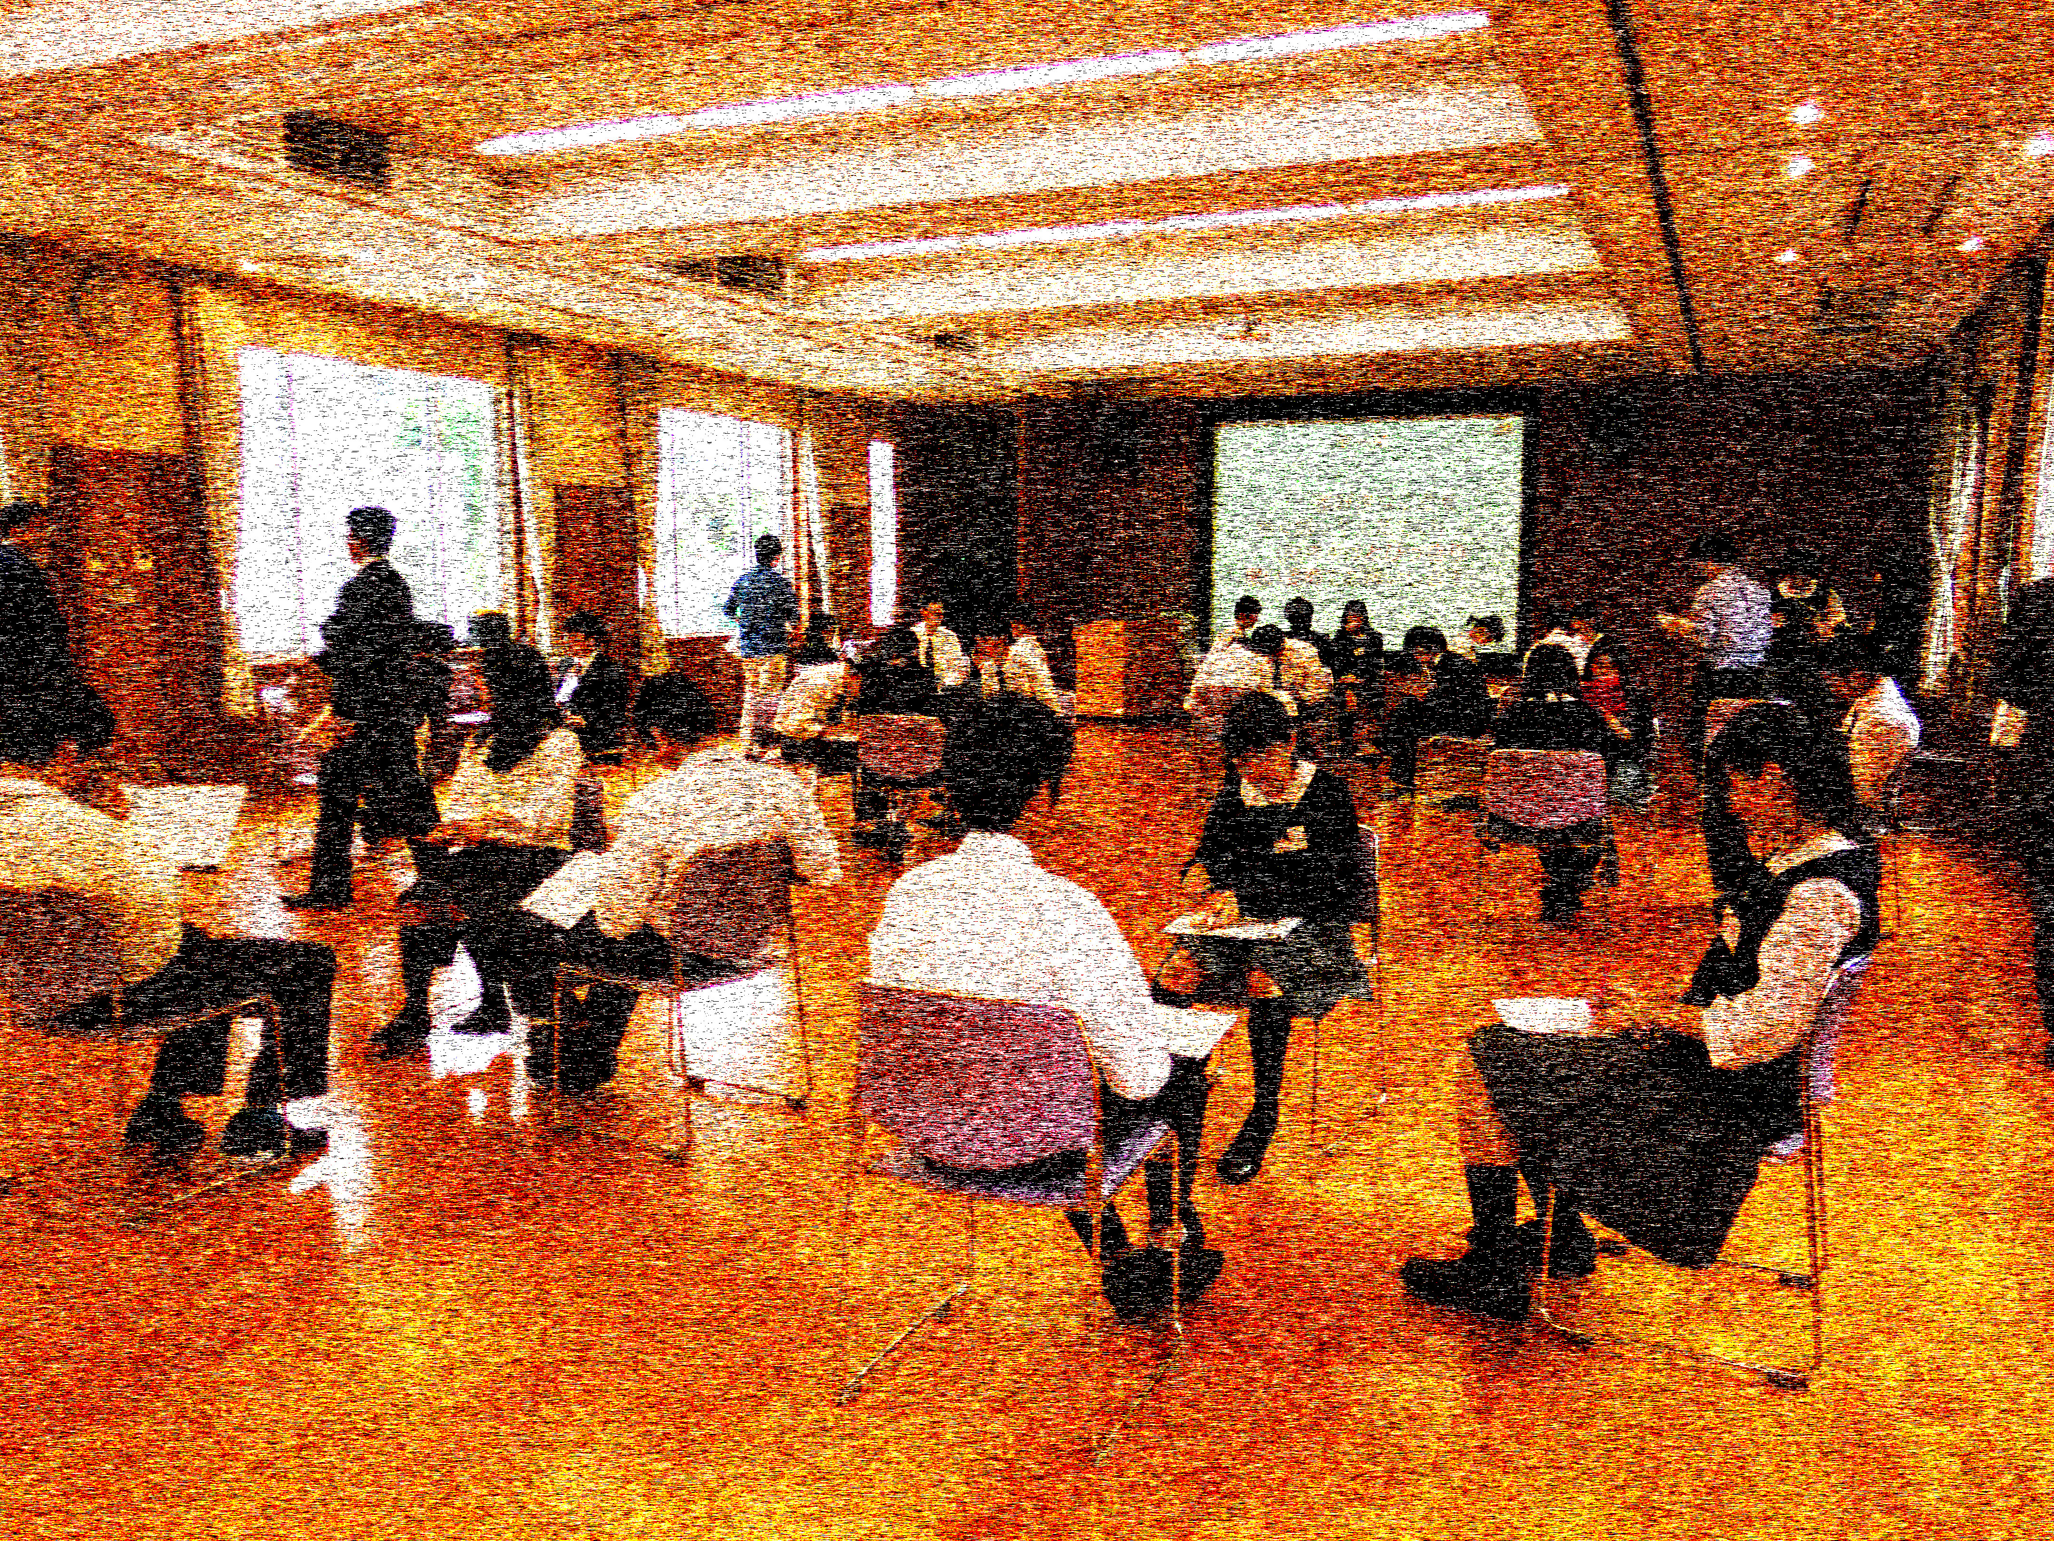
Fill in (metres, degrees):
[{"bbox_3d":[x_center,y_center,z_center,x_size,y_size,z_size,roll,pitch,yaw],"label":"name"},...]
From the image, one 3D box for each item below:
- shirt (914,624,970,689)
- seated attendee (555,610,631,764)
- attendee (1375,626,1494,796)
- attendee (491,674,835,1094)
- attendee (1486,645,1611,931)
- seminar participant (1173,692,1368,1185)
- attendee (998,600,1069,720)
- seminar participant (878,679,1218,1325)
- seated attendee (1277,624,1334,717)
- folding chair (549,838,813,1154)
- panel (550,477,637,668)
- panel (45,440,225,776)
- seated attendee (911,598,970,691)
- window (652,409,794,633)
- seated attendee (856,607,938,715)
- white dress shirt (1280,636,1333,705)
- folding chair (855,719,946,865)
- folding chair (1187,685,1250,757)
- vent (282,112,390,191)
[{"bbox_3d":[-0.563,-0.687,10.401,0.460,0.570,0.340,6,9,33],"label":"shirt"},{"bbox_3d":[-2.503,-0.291,8.800,0.480,1.250,0.760,7,9,40],"label":"seated attendee"},{"bbox_3d":[2.716,-0.373,10.300,0.760,1.200,0.460,4,8,25],"label":"attendee"},{"bbox_3d":[-1.013,0.342,4.183,0.800,1.200,0.570,4,8,25],"label":"attendee"},{"bbox_3d":[2.200,0.048,6.631,0.460,1.200,0.700,1,8,6],"label":"attendee"},{"bbox_3d":[0.611,0.391,4.035,0.480,1.180,0.740,4,8,25],"label":"seminar participant"},{"bbox_3d":[-0.059,-0.473,10.400,0.780,1.290,0.470,2,7,8],"label":"attendee"},{"bbox_3d":[0.075,0.491,2.991,0.530,1.240,0.740,4,8,23],"label":"seminar participant"},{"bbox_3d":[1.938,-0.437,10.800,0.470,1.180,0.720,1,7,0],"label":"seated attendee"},{"bbox_3d":[-0.924,0.558,4.135,0.535,0.775,0.510,4,8,25],"label":"folding chair"},{"bbox_3d":[-3.606,-1.266,12.950,0.050,2.120,0.990,4,8,25],"label":"panel"},{"bbox_3d":[-5.328,-0.832,9.268,0.050,2.120,0.974,4,8,25],"label":"panel"},{"bbox_3d":[-0.635,-0.506,10.324,0.500,1.270,0.800,6,9,33],"label":"seated attendee"},{"bbox_3d":[-2.812,-2.269,14.554,0.080,2.005,2.100,4,8,25],"label":"window"},{"bbox_3d":[-0.639,-0.149,7.829,0.480,1.220,0.740,0,8,-3],"label":"seated attendee"},{"bbox_3d":[1.896,-0.643,10.404,0.340,0.570,0.450,-6,10,-40],"label":"white dress shirt"},{"bbox_3d":[-0.641,0.080,7.779,0.480,0.780,0.530,0,8,-5],"label":"folding chair"},{"bbox_3d":[1.262,-0.158,9.702,0.480,0.780,0.530,2,8,14],"label":"folding chair"},{"bbox_3d":[-3.369,-3.041,7.540,0.050,0.275,0.590,4,8,25],"label":"vent"}]

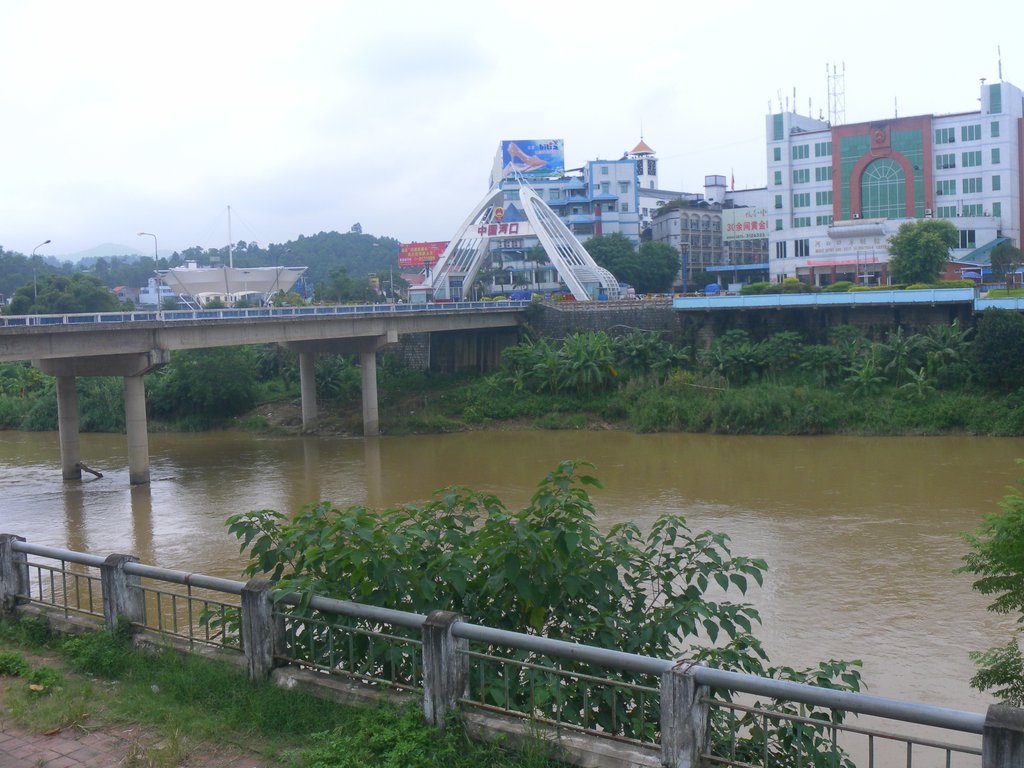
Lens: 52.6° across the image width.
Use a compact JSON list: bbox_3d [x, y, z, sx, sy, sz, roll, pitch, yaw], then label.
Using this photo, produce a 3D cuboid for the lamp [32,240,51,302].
[{"bbox_3d":[-38.893,-8.448,85.635,2.000,6.850,0.350,1,5,29],"label":"lamp"}]

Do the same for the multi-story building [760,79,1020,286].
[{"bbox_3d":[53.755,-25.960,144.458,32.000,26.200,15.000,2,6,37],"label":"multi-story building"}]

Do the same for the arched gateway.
[{"bbox_3d":[0.803,-19.339,143.375,25.500,17.000,10.000,1,5,29],"label":"arched gateway"}]

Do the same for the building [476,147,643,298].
[{"bbox_3d":[7.787,-28.693,188.346,27.000,27.500,18.000,-2,5,-7],"label":"building"}]

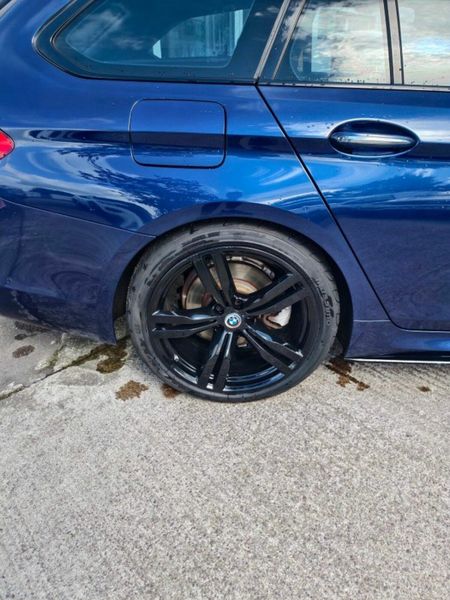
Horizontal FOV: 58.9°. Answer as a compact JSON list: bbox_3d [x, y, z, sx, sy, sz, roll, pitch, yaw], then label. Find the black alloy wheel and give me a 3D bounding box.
[{"bbox_3d":[0.029,0.020,1.335,0.674,0.670,0.250,2,29,0],"label":"black alloy wheel"}]

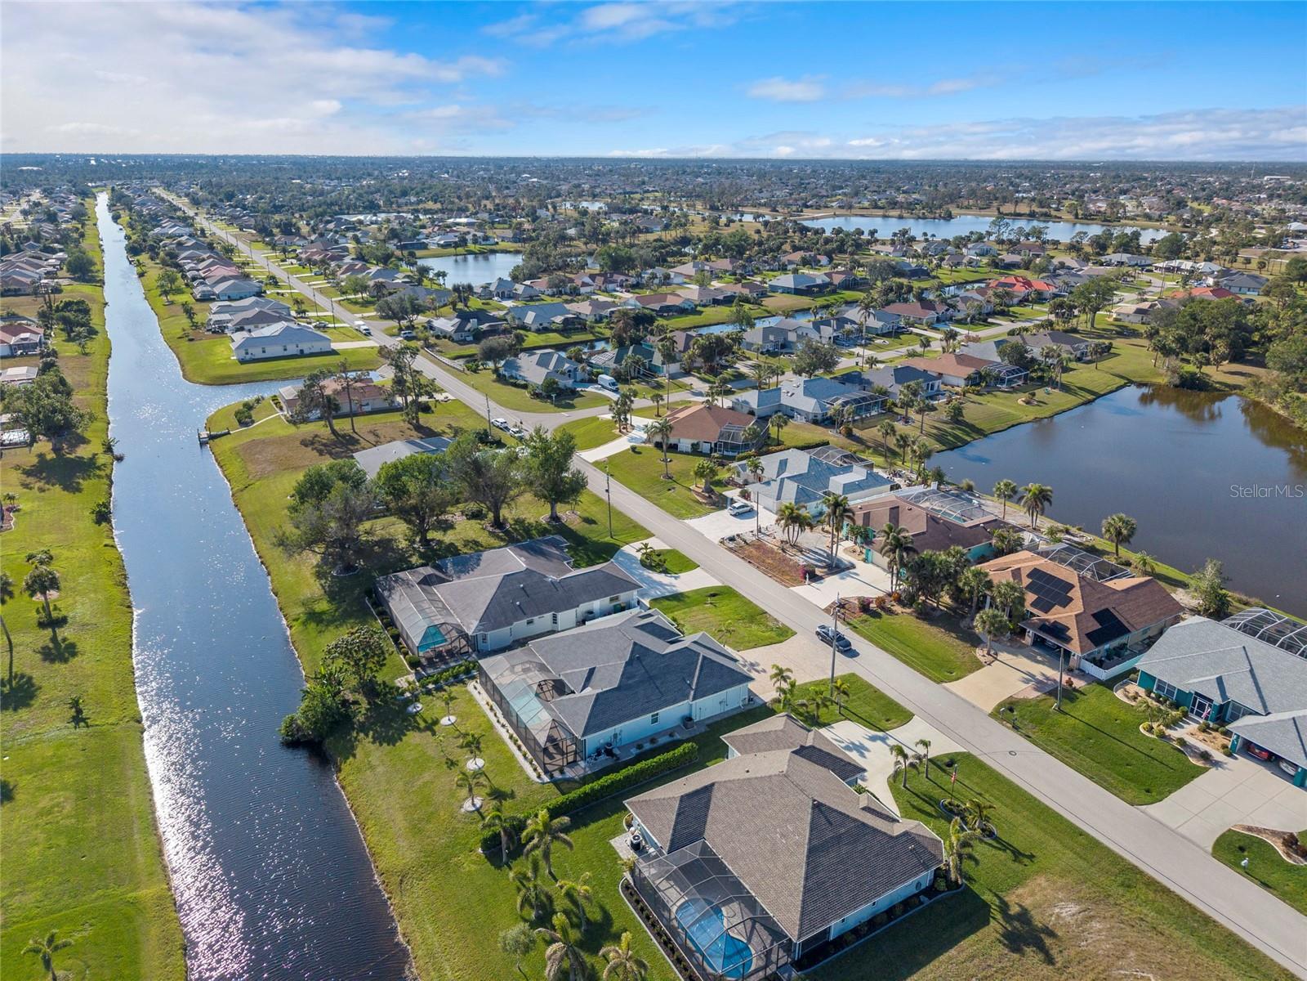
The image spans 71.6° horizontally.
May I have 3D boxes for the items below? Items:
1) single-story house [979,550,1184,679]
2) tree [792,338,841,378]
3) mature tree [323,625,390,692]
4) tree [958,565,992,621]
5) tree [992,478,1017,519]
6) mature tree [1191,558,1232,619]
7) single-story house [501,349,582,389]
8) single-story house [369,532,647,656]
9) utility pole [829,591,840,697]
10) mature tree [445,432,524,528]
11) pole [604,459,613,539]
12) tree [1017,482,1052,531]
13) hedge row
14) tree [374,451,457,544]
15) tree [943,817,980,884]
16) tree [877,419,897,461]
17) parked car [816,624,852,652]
[{"bbox_3d":[50.450,12.300,109.870,23.700,5.100,21.100,-11,23,-27],"label":"single-story house"},{"bbox_3d":[41.210,-32.827,229.519,12.137,9.728,12.137,0,20,0],"label":"tree"},{"bbox_3d":[-31.173,17.681,95.252,7.000,6.400,7.000,0,20,0],"label":"mature tree"},{"bbox_3d":[38.849,12.492,109.205,4.100,7.200,4.100,0,20,0],"label":"tree"},{"bbox_3d":[54.771,1.569,140.923,3.700,6.900,3.700,0,20,0],"label":"tree"},{"bbox_3d":[67.000,11.580,108.700,4.300,7.400,4.300,0,20,0],"label":"mature tree"},{"bbox_3d":[-25.832,-29.862,226.278,17.338,5.600,21.796,-11,23,-28],"label":"single-story house"},{"bbox_3d":[-18.238,11.423,113.950,29.150,5.300,20.140,-11,23,-28],"label":"single-story house"},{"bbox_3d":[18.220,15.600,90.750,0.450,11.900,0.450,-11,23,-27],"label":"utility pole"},{"bbox_3d":[-25.257,-1.347,137.027,11.300,14.100,11.300,0,20,0],"label":"mature tree"},{"bbox_3d":[-6.418,1.290,132.573,0.600,12.472,0.900,-13,23,-28],"label":"pole"},{"bbox_3d":[56.420,2.310,134.050,4.900,7.100,4.900,0,20,0],"label":"tree"},{"bbox_3d":[-5.088,26.729,80.239,21.600,1.150,1.350,-13,24,-31],"label":"hedge row"},{"bbox_3d":[-33.190,1.460,127.290,11.000,12.600,11.000,0,20,0],"label":"tree"},{"bbox_3d":[23.893,28.102,70.133,3.100,5.900,3.500,0,20,0],"label":"tree"},{"bbox_3d":[43.118,-9.121,167.256,3.700,7.500,3.700,0,20,0],"label":"tree"},{"bbox_3d":[20.975,17.028,104.824,1.860,1.540,4.600,-11,23,-28],"label":"parked car"}]

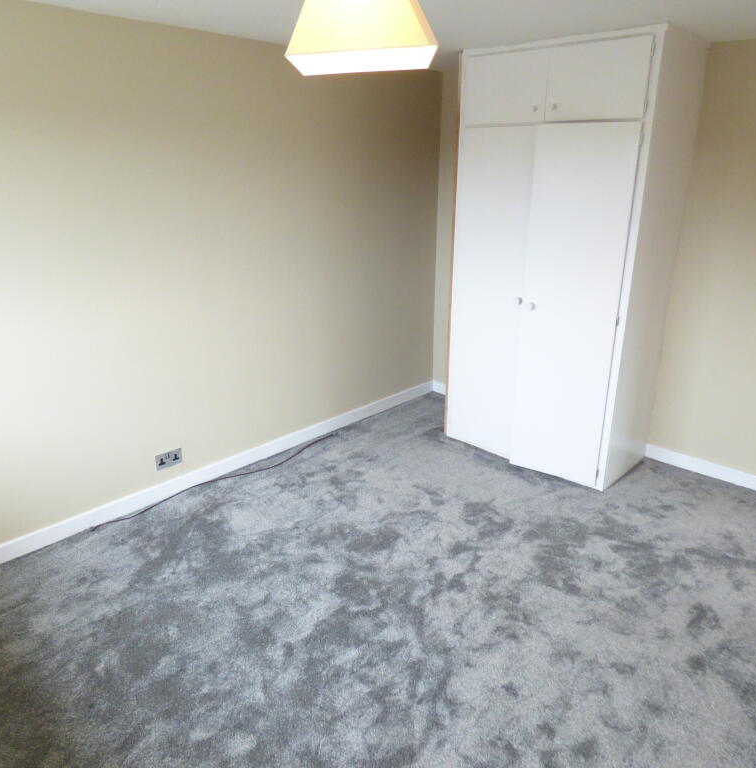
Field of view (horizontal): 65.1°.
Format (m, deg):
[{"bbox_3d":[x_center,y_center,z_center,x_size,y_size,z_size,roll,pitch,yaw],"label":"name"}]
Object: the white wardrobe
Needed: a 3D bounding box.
[{"bbox_3d":[1.060,-0.676,3.483,1.090,2.290,0.580,18,26,41],"label":"white wardrobe"}]

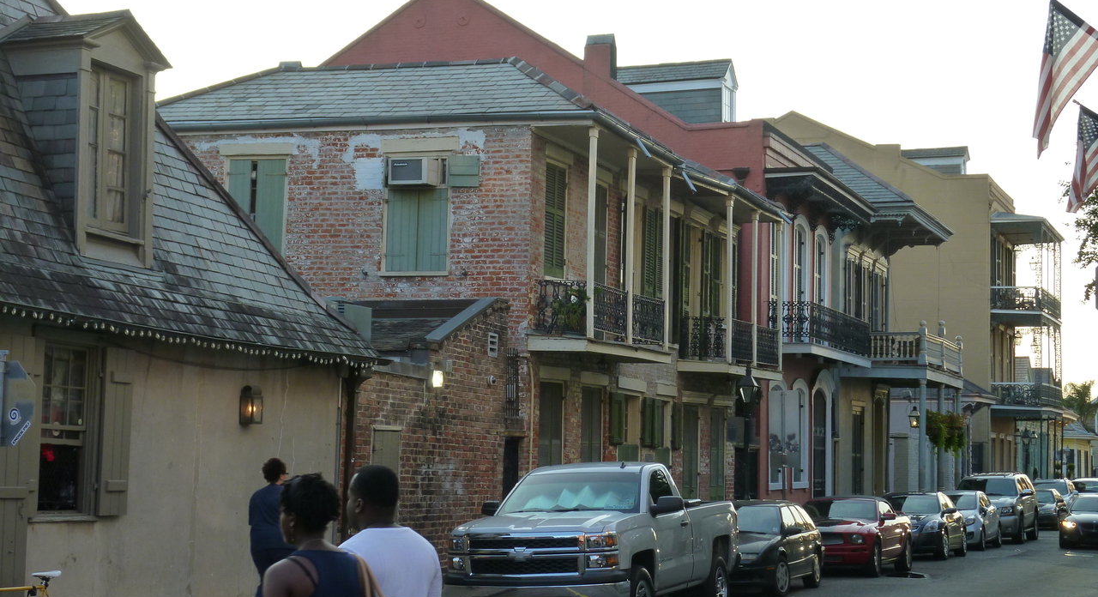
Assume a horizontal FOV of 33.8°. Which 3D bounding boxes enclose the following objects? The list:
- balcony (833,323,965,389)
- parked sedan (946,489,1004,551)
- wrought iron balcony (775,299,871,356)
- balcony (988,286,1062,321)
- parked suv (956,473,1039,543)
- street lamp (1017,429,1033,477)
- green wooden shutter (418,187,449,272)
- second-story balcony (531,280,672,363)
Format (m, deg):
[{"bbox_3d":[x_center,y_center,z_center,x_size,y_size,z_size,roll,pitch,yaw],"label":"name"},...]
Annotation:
[{"bbox_3d":[9.930,1.623,50.423,2.350,1.580,6.300,-1,-6,22],"label":"balcony"},{"bbox_3d":[10.434,5.636,46.243,1.740,1.460,4.250,-1,-6,22],"label":"parked sedan"},{"bbox_3d":[6.621,0.908,43.991,1.030,1.090,6.570,-1,-5,22],"label":"wrought iron balcony"},{"bbox_3d":[20.521,0.445,77.521,2.100,1.150,7.600,-1,-6,22],"label":"balcony"},{"bbox_3d":[12.566,5.863,51.072,2.010,1.930,5.250,-1,-5,22],"label":"parked suv"},{"bbox_3d":[18.105,6.610,68.686,0.380,3.580,0.380,-1,-5,22],"label":"street lamp"},{"bbox_3d":[-1.849,-1.091,28.804,0.515,1.303,0.050,-1,-5,22],"label":"green wooden shutter"},{"bbox_3d":[0.934,0.450,29.836,0.990,1.130,4.190,-1,-5,22],"label":"second-story balcony"}]

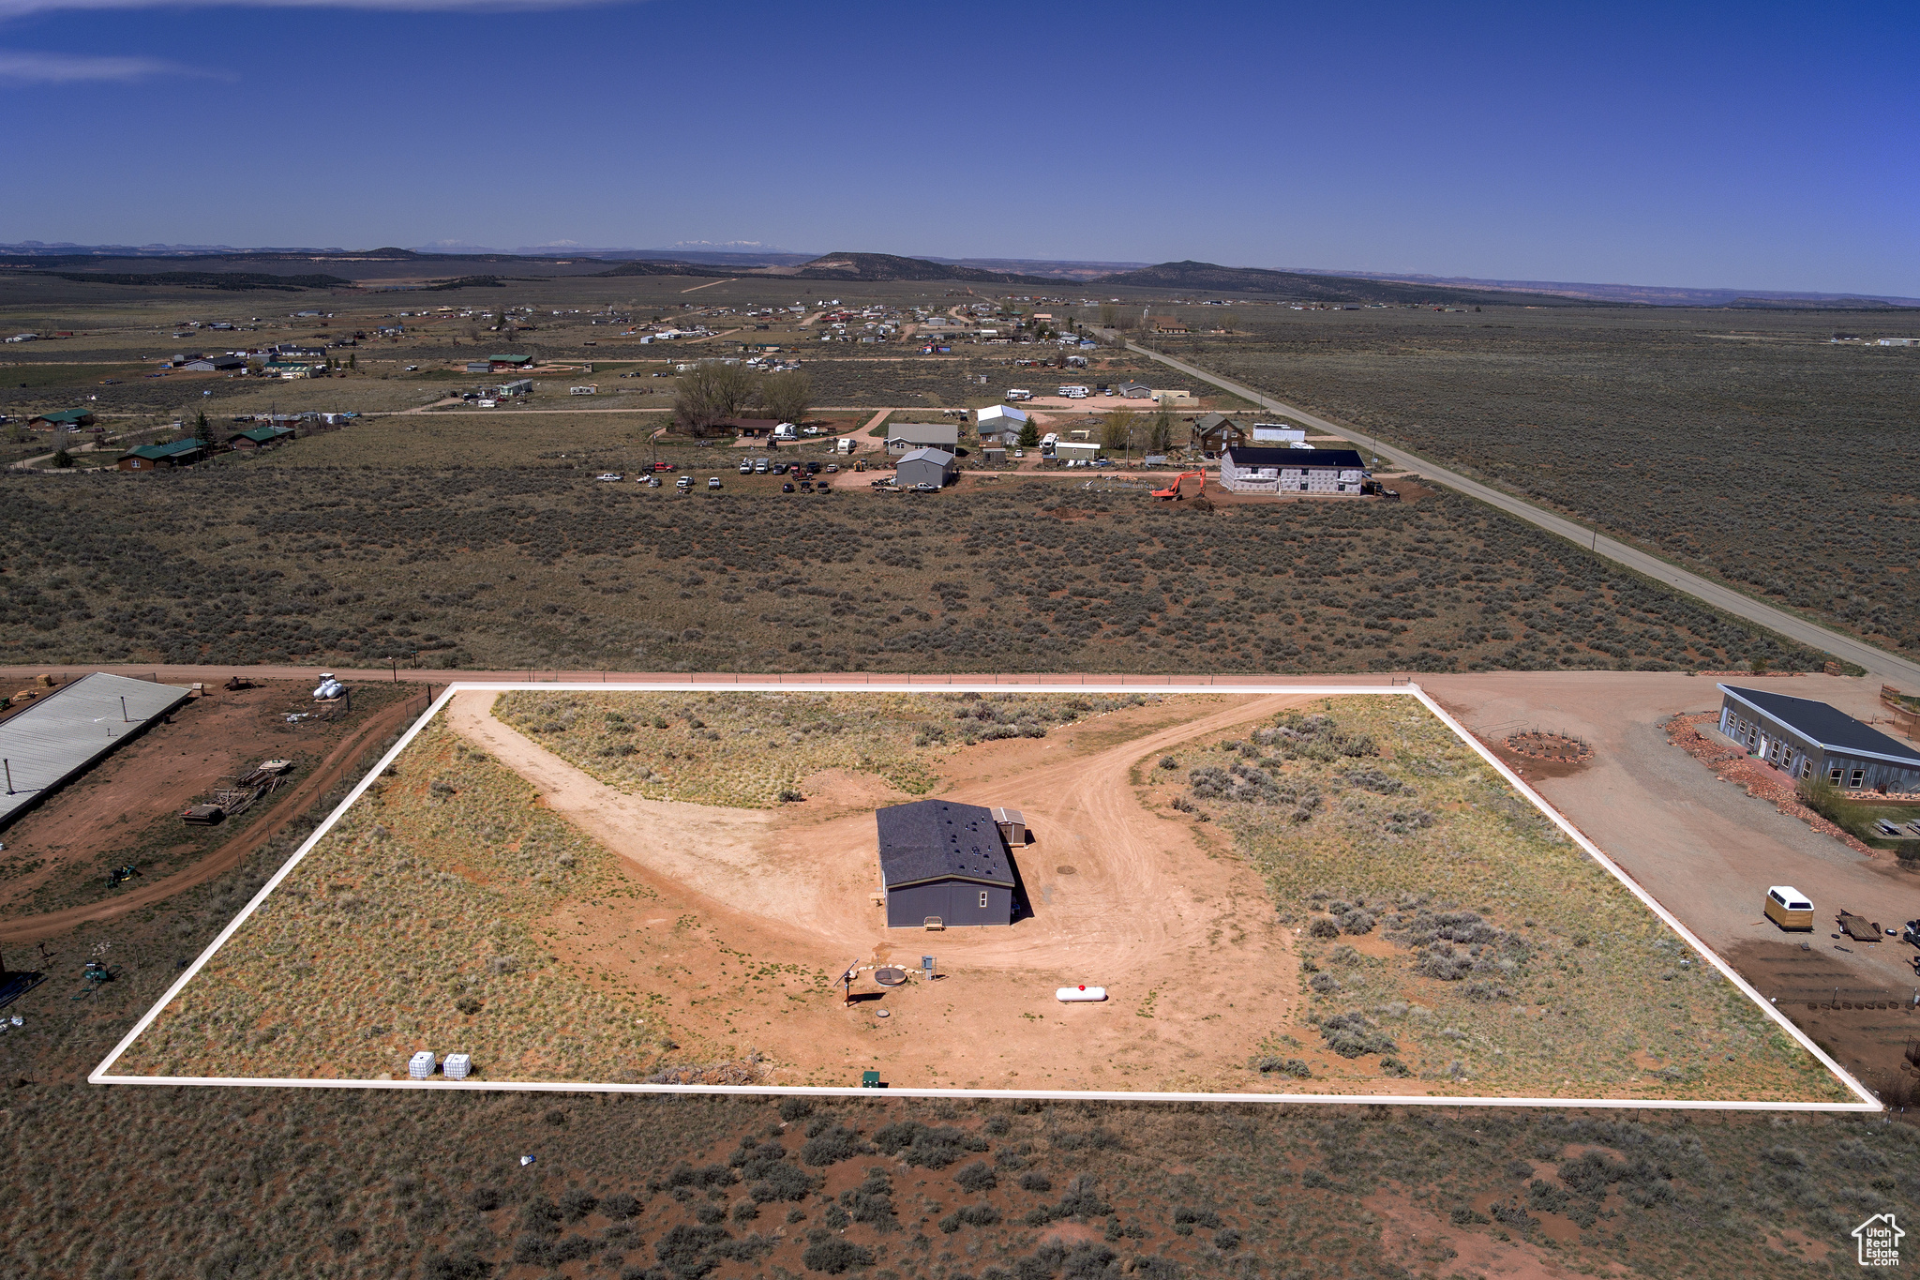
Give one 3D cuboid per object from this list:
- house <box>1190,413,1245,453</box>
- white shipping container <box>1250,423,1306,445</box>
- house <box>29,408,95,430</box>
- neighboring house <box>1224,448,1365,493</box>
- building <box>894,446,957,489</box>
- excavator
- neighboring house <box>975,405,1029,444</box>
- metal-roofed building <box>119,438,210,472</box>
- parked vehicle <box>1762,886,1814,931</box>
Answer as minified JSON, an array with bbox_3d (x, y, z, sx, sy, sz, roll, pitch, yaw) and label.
[{"bbox_3d":[60.056,-47.889,284.160,10.000,7.700,12.800,1,16,0],"label":"house"},{"bbox_3d":[77.630,-50.359,300.109,12.500,3.300,6.000,1,16,-1],"label":"white shipping container"},{"bbox_3d":[-236.813,-58.309,324.466,6.800,3.600,19.000,-1,17,-9],"label":"house"},{"bbox_3d":[64.190,-32.940,237.550,24.600,7.650,10.600,1,16,-2],"label":"neighboring house"},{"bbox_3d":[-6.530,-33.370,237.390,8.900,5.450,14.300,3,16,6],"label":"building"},{"bbox_3d":[40.488,-28.628,225.090,9.900,5.600,2.900,-1,17,-10],"label":"excavator"},{"bbox_3d":[9.886,-50.979,291.690,10.900,6.900,20.300,1,16,0],"label":"neighboring house"},{"bbox_3d":[-176.100,-40.927,270.578,8.000,3.500,25.000,-1,17,-8],"label":"metal-roofed building"},{"bbox_3d":[57.150,18.530,84.500,1.780,2.200,2.400,1,16,-1],"label":"parked vehicle"}]

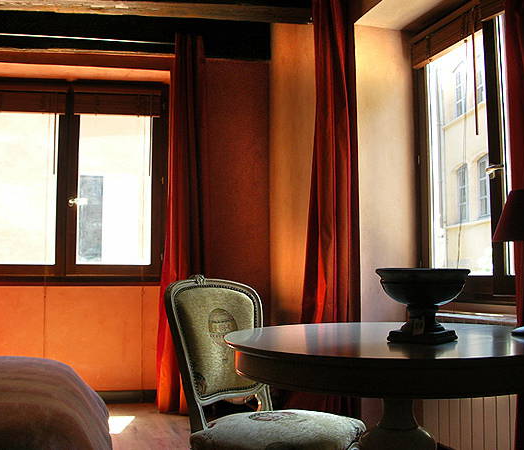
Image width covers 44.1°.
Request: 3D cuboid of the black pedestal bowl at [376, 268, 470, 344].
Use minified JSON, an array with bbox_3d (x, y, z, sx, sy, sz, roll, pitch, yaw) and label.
[{"bbox_3d":[0.474,0.236,1.900,0.272,0.216,0.272,0,-4,0],"label":"black pedestal bowl"}]

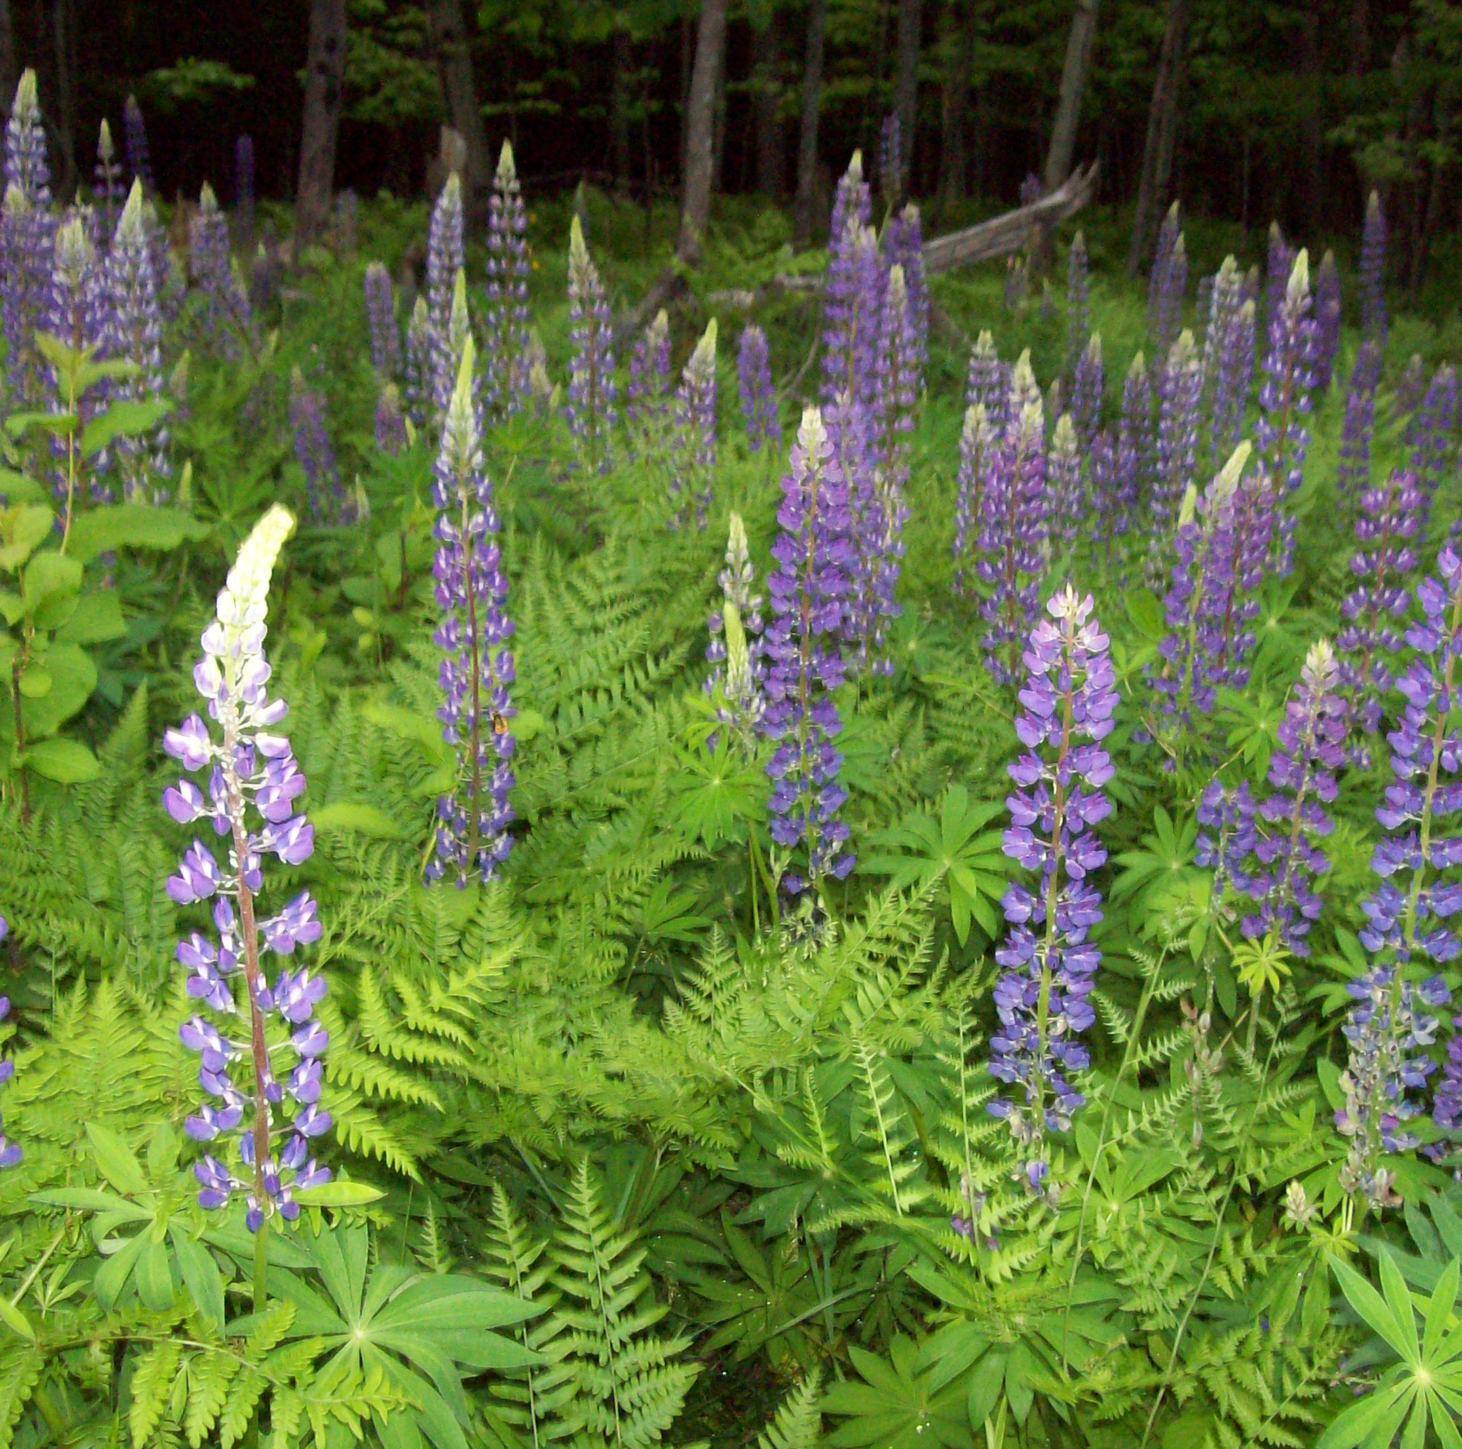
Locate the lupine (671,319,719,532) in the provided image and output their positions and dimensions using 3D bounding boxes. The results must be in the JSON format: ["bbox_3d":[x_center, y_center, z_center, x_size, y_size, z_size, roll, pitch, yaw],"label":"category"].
[{"bbox_3d":[-0.042,-0.415,2.800,0.063,0.291,0.063,6,18,-2],"label":"lupine"}]

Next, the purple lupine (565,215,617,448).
[{"bbox_3d":[-0.195,-0.535,2.750,0.064,0.314,0.064,-3,17,-3],"label":"purple lupine"}]

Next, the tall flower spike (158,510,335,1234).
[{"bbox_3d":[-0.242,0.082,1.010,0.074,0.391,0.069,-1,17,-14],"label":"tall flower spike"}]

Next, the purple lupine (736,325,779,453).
[{"bbox_3d":[0.043,-0.553,3.300,0.065,0.211,0.065,-5,17,2],"label":"purple lupine"}]

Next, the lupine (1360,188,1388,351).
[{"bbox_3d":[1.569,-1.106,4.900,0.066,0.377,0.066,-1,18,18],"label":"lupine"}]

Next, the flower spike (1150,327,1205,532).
[{"bbox_3d":[0.558,-0.362,2.500,0.064,0.257,0.064,5,18,12],"label":"flower spike"}]

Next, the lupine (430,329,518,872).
[{"bbox_3d":[-0.208,-0.080,1.600,0.064,0.450,0.064,-1,18,-7],"label":"lupine"}]

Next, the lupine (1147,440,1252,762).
[{"bbox_3d":[0.507,-0.130,2.150,0.065,0.348,0.065,12,20,12],"label":"lupine"}]

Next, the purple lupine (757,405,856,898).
[{"bbox_3d":[0.060,-0.048,1.520,0.064,0.387,0.064,0,18,2],"label":"purple lupine"}]

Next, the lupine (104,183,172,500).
[{"bbox_3d":[-0.677,-0.433,2.300,0.064,0.360,0.064,-1,18,-16],"label":"lupine"}]

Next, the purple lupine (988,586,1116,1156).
[{"bbox_3d":[0.198,0.098,1.240,0.068,0.376,0.068,3,17,9],"label":"purple lupine"}]

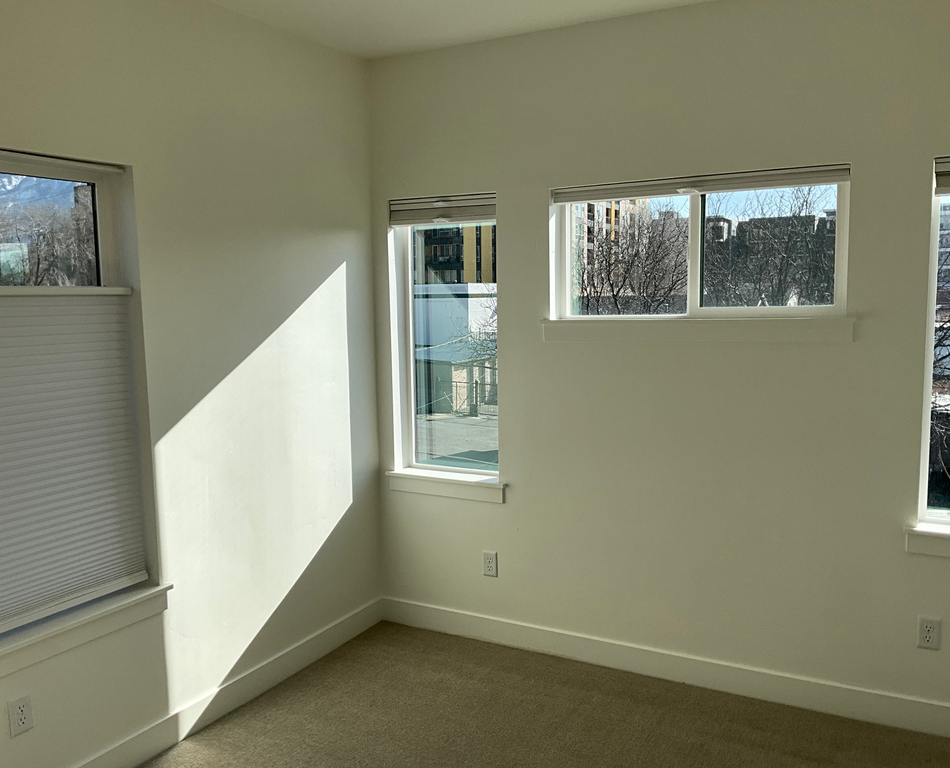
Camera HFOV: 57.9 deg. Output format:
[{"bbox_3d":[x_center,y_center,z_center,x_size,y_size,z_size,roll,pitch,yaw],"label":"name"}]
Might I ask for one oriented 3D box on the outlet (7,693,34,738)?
[{"bbox_3d":[-1.386,1.012,2.619,0.010,0.116,0.072,3,8,29],"label":"outlet"}]

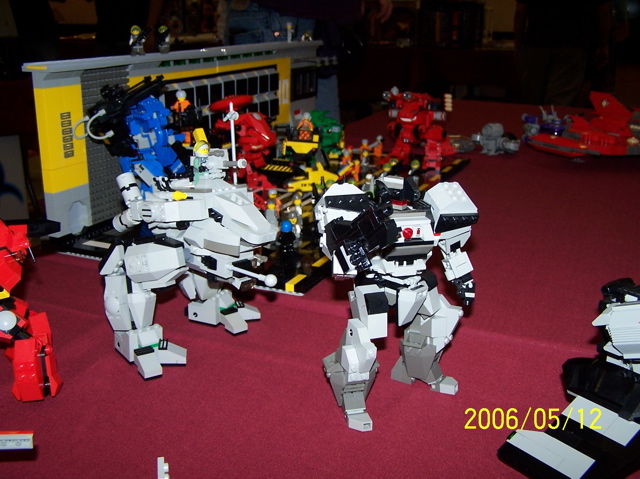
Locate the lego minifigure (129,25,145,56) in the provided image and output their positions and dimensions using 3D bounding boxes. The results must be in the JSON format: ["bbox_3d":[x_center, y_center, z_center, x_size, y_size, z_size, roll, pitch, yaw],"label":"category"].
[{"bbox_3d":[-0.255,-0.278,0.977,0.024,0.042,0.015,-2,18,-10],"label":"lego minifigure"}]

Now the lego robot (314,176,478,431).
[{"bbox_3d":[0.053,0.043,0.534,0.122,0.182,0.092,-4,18,-16],"label":"lego robot"}]

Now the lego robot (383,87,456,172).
[{"bbox_3d":[0.194,-0.226,1.391,0.123,0.156,0.108,8,19,20],"label":"lego robot"}]

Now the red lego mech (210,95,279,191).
[{"bbox_3d":[-0.112,-0.146,1.109,0.112,0.163,0.118,8,19,20],"label":"red lego mech"}]

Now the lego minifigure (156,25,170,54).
[{"bbox_3d":[-0.231,-0.295,1.033,0.023,0.042,0.015,6,18,16],"label":"lego minifigure"}]

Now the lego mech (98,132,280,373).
[{"bbox_3d":[-0.104,0.007,0.626,0.148,0.190,0.142,9,20,25],"label":"lego mech"}]

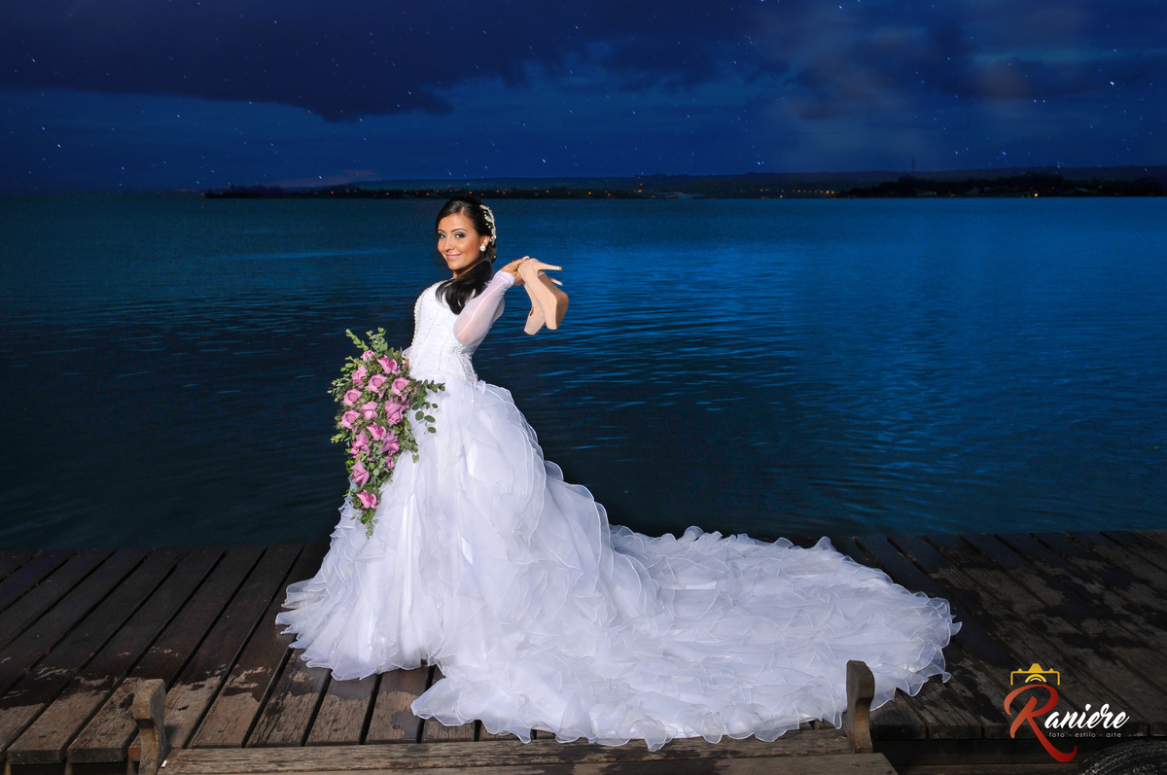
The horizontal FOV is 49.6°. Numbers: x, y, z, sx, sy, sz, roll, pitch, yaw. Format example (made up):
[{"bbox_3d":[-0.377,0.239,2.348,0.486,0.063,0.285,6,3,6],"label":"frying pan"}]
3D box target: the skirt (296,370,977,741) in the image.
[{"bbox_3d":[0.090,0.414,4.361,2.400,0.940,1.750,-1,9,-6],"label":"skirt"}]

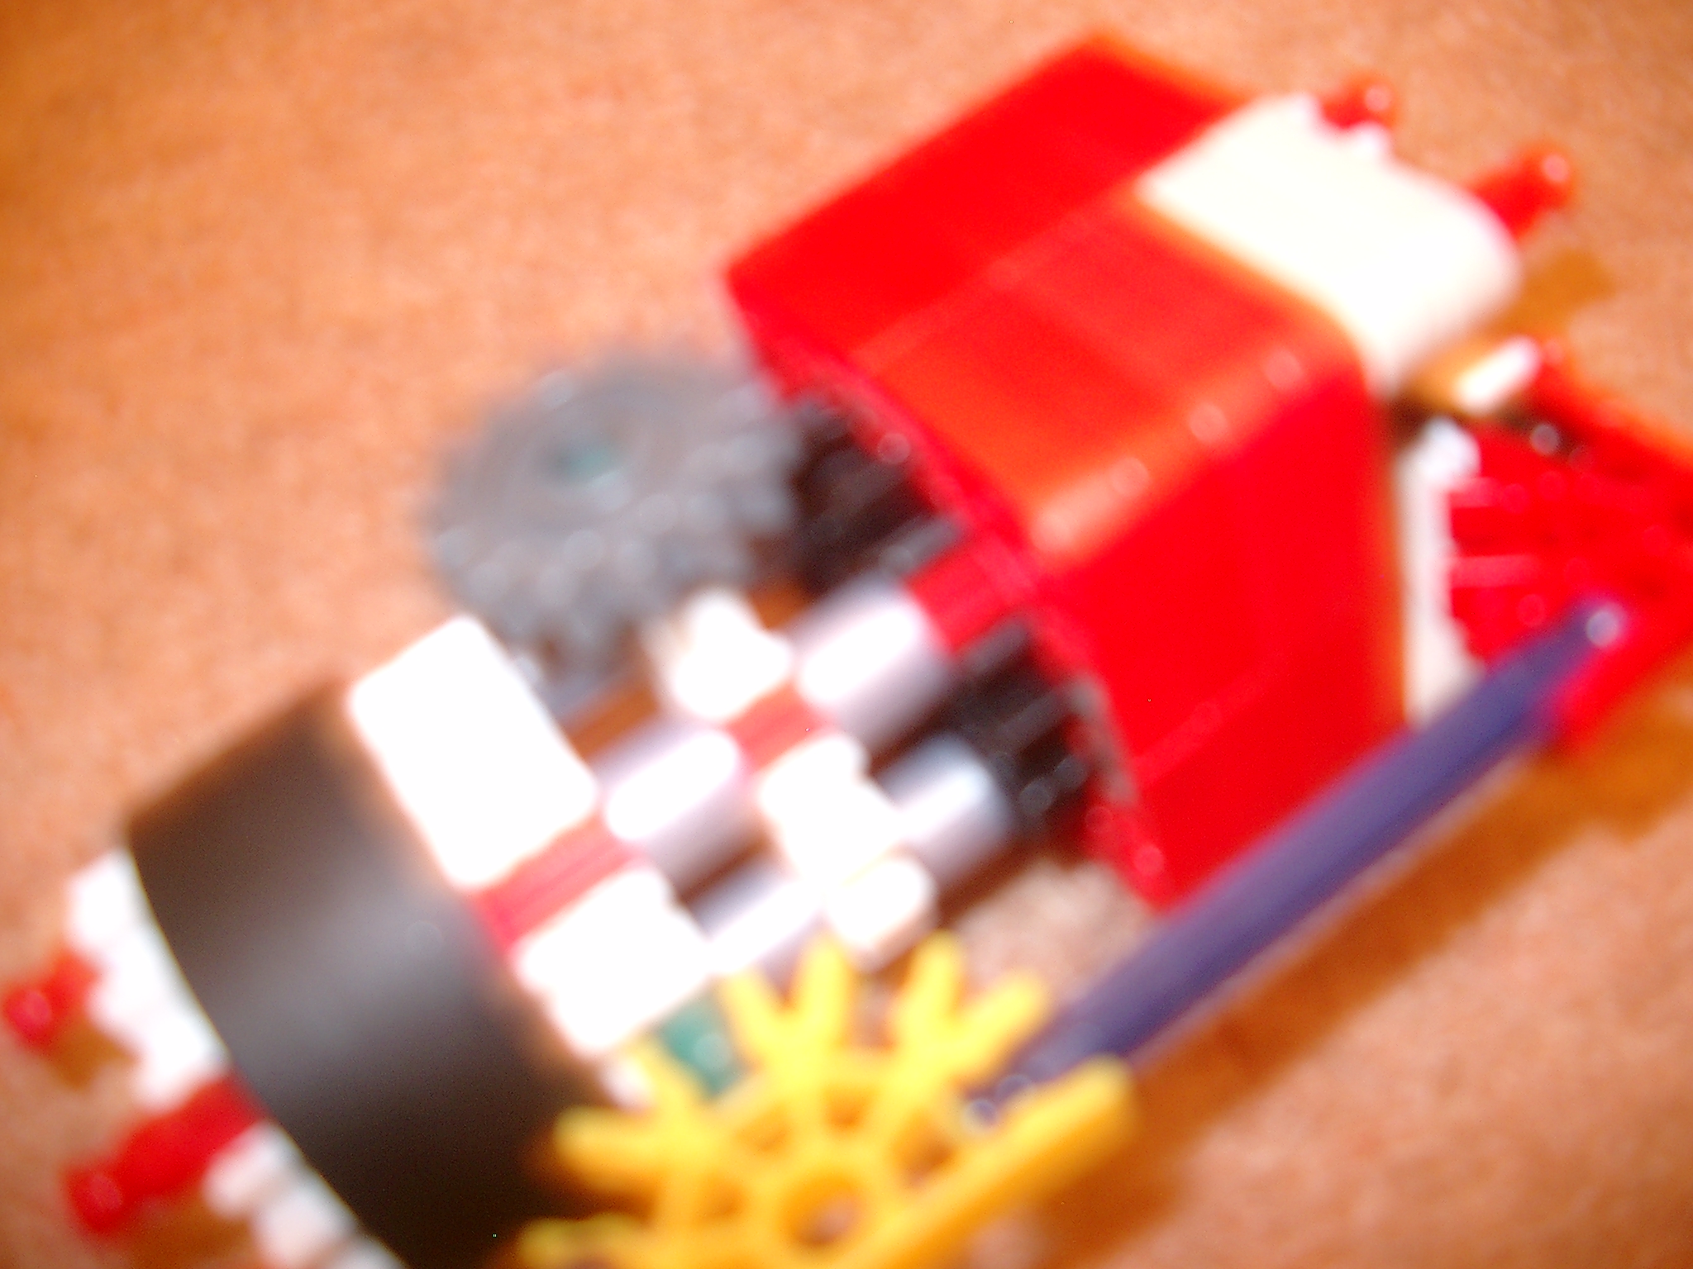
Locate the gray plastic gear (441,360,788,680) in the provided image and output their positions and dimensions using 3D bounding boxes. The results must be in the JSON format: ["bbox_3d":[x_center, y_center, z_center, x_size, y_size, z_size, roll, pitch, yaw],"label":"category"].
[{"bbox_3d":[-0.018,-0.010,0.138,0.026,0.009,0.026,-13,42,12],"label":"gray plastic gear"}]

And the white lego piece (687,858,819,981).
[{"bbox_3d":[-0.006,0.020,0.127,0.010,0.008,0.008,-35,42,-12],"label":"white lego piece"}]

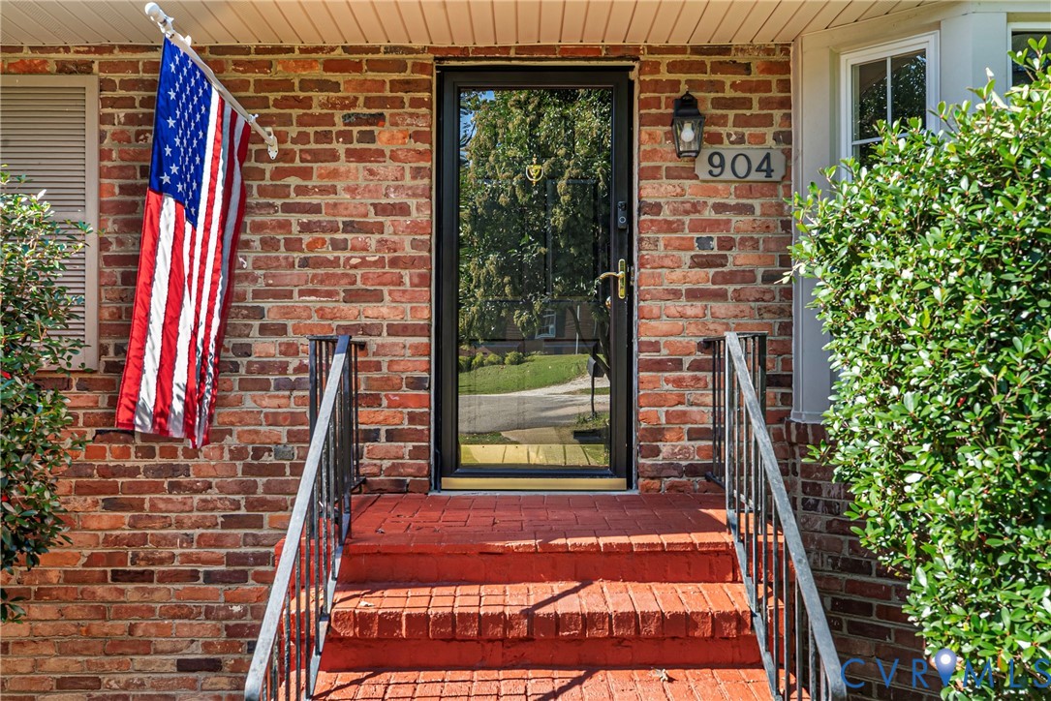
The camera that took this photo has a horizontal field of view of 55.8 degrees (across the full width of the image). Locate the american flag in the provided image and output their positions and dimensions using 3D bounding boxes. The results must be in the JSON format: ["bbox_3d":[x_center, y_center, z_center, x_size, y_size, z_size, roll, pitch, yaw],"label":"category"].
[{"bbox_3d":[-1.325,-0.367,3.960,0.220,1.540,1.000,0,0,3],"label":"american flag"}]

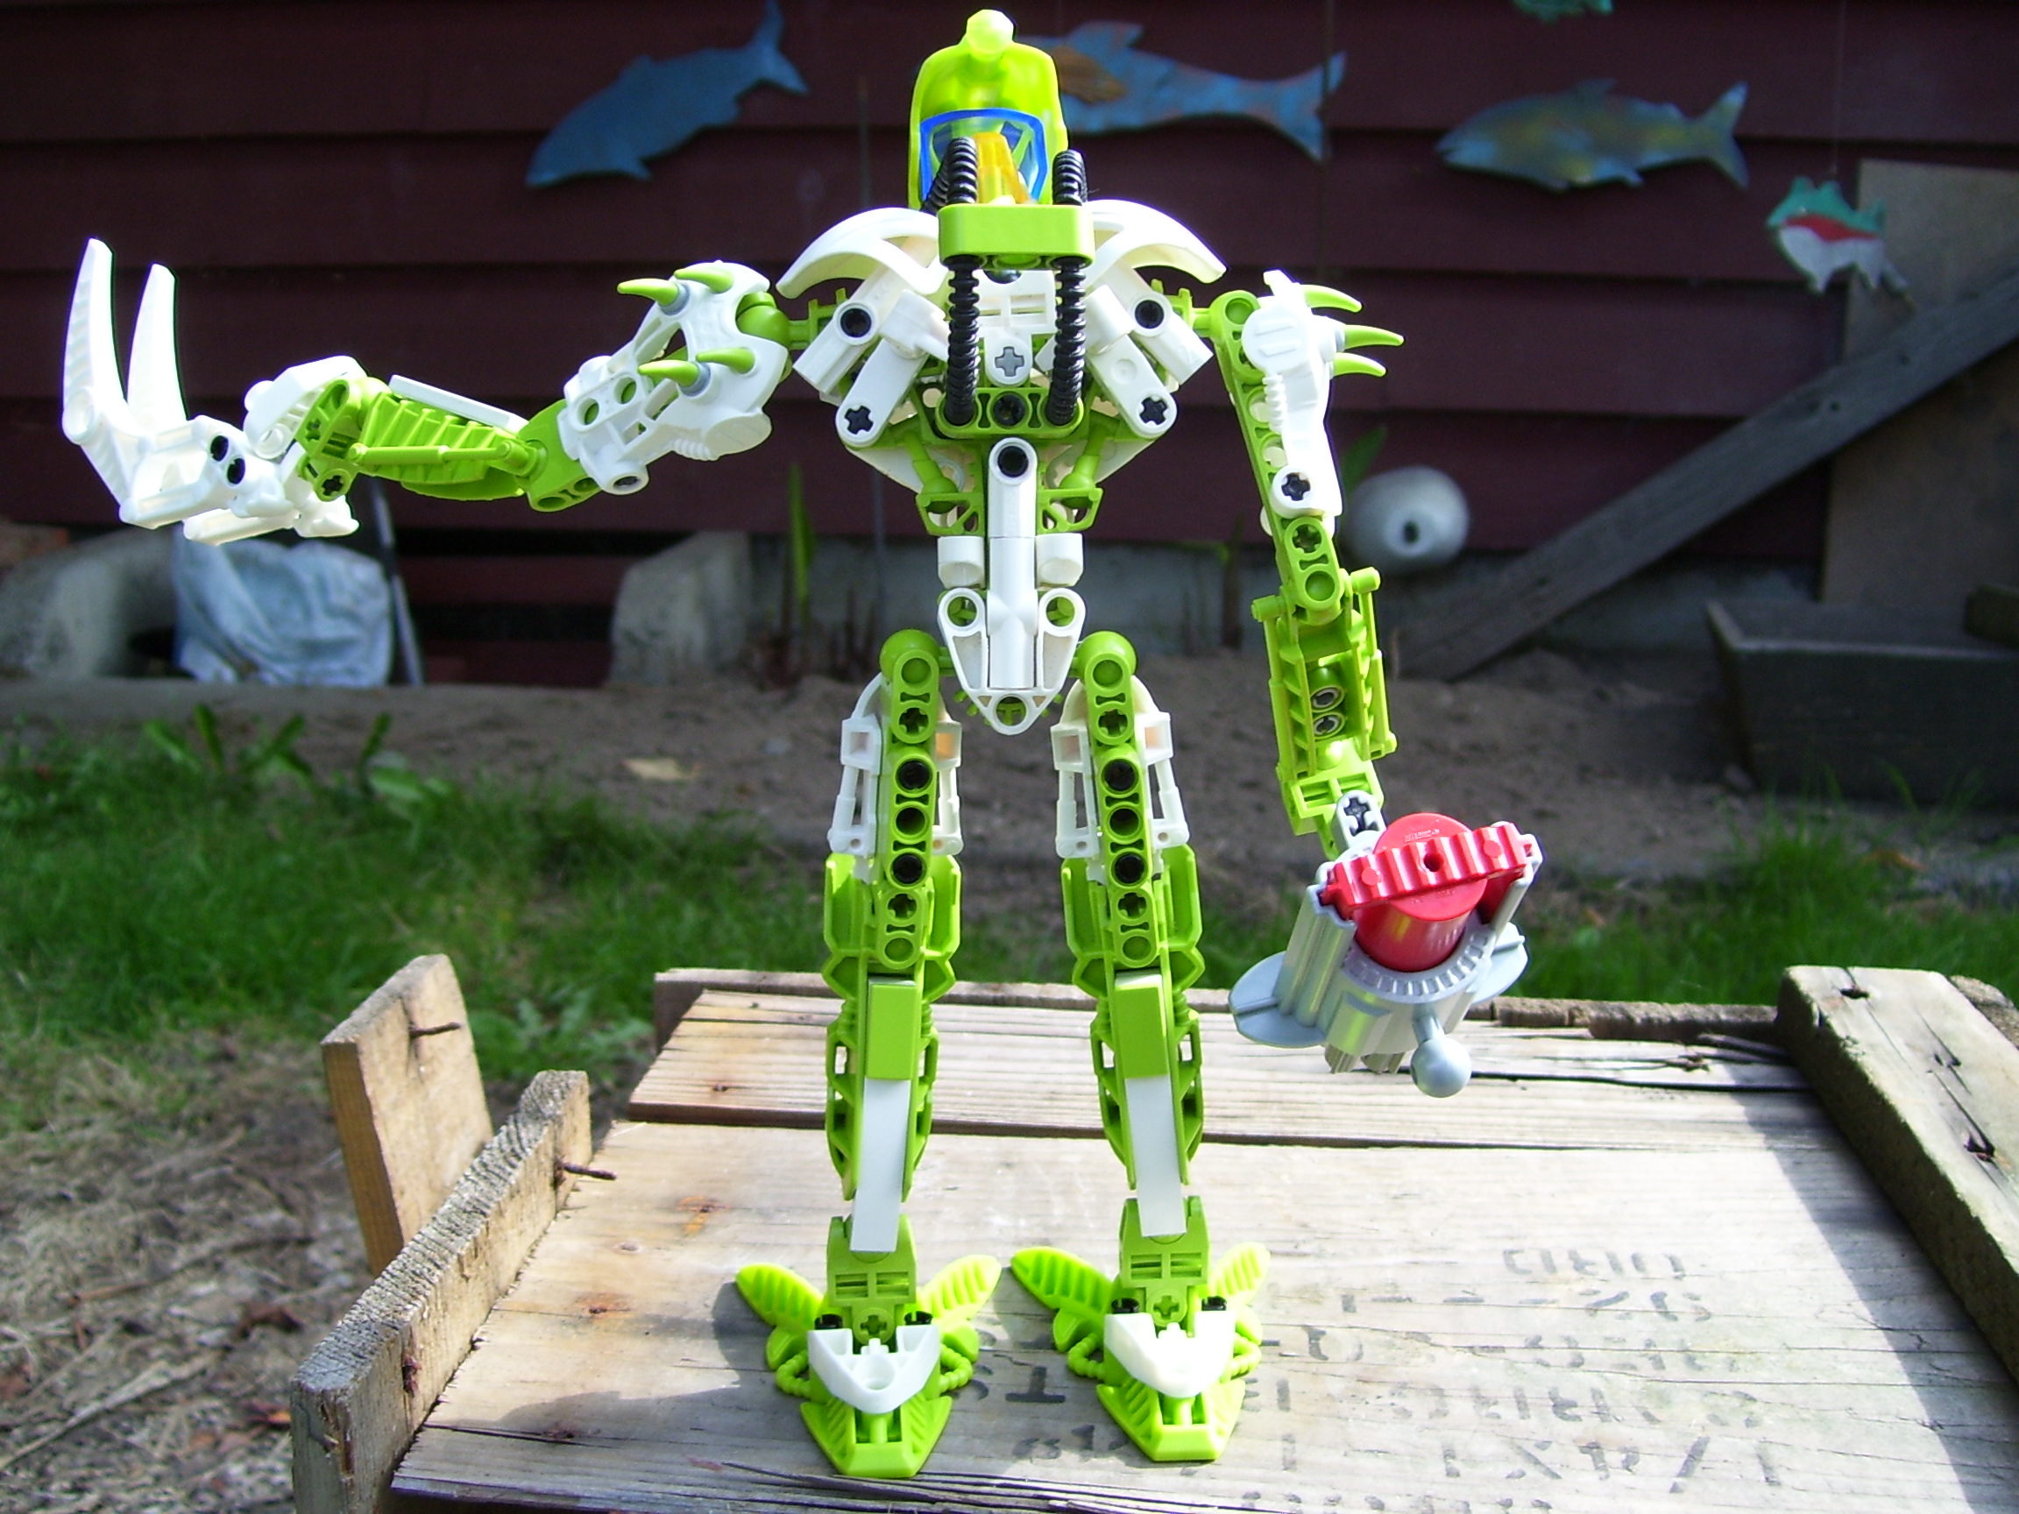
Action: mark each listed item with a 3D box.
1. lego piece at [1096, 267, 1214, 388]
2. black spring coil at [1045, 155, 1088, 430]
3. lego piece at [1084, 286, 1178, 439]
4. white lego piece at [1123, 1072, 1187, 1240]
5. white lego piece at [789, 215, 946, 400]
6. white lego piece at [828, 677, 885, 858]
[{"bbox_3d":[0.023,-0.071,0.340,0.008,0.024,0.008,-42,10,9],"label":"lego piece"},{"bbox_3d":[0.009,-0.075,0.334,0.007,0.043,0.013,0,13,0],"label":"black spring coil"},{"bbox_3d":[0.019,-0.063,0.340,0.009,0.024,0.009,-37,10,8],"label":"lego piece"},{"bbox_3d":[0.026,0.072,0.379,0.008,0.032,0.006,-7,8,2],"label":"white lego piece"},{"bbox_3d":[-0.024,-0.074,0.343,0.026,0.031,0.016,0,13,0],"label":"white lego piece"},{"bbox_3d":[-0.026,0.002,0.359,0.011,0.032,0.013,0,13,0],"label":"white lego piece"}]

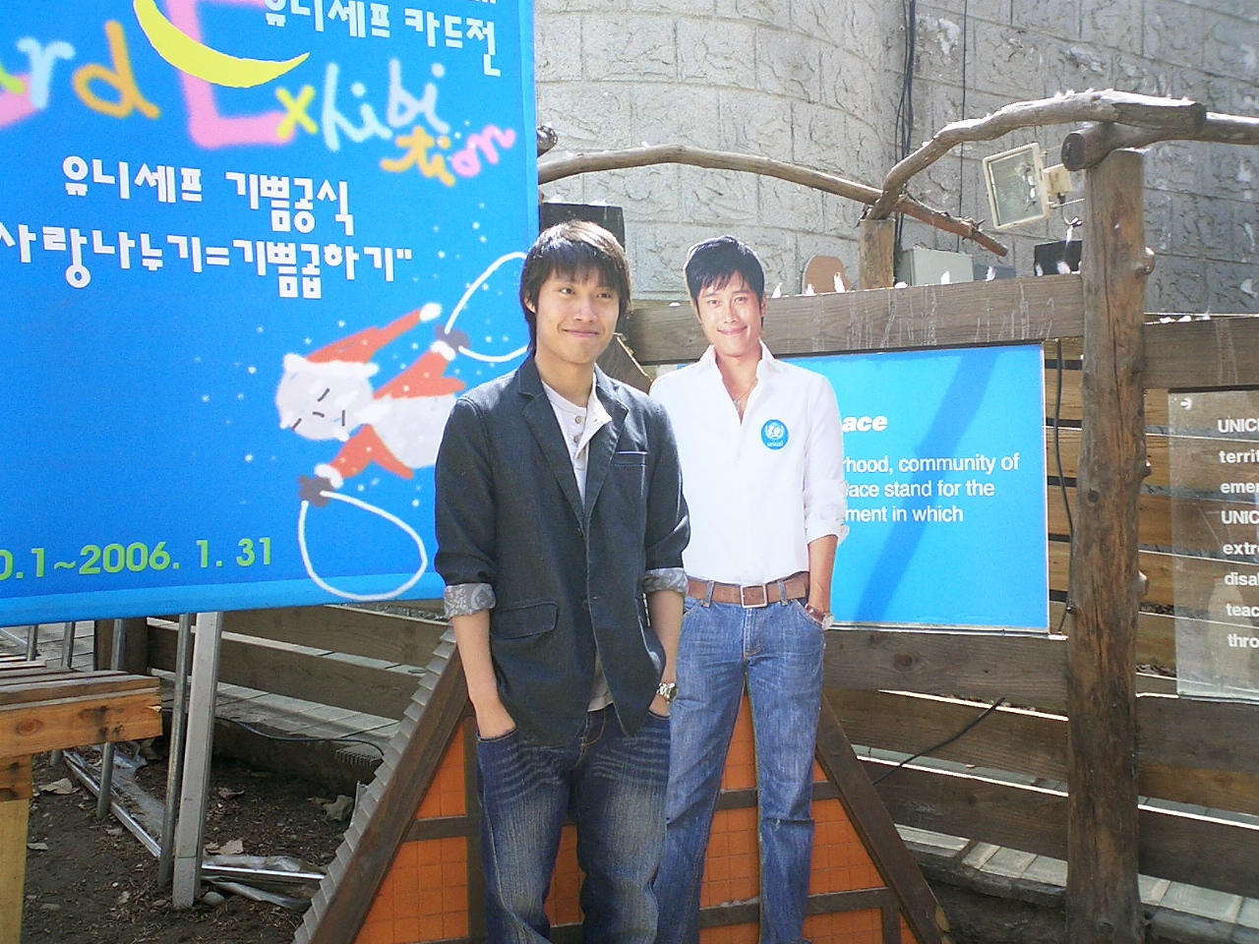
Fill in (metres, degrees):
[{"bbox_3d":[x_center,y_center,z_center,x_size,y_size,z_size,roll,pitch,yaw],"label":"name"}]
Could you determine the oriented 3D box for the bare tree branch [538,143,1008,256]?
[{"bbox_3d":[0.300,-0.855,4.385,1.950,0.470,0.130,2,3,41],"label":"bare tree branch"}]

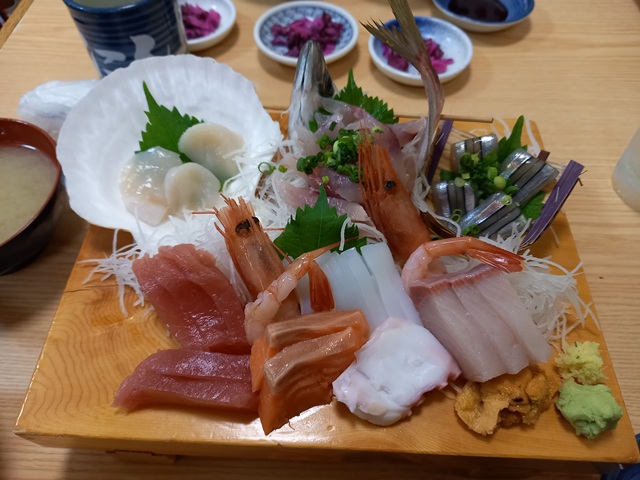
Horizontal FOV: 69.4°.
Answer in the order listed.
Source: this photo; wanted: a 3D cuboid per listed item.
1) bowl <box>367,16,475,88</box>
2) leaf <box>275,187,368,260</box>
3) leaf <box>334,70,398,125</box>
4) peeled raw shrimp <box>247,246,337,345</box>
[{"bbox_3d":[0.090,-0.167,0.421,0.093,0.024,0.093,0,58,-1],"label":"bowl"},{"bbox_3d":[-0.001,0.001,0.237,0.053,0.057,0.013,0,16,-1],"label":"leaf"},{"bbox_3d":[0.025,-0.076,0.280,0.050,0.054,0.013,-13,25,6],"label":"leaf"},{"bbox_3d":[-0.016,0.030,0.220,0.045,0.030,0.028,-28,62,-17],"label":"peeled raw shrimp"}]

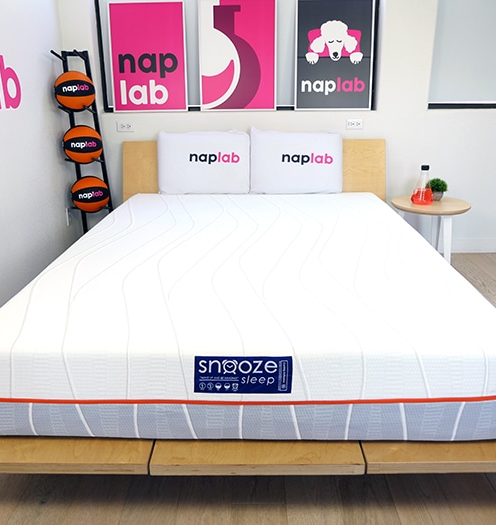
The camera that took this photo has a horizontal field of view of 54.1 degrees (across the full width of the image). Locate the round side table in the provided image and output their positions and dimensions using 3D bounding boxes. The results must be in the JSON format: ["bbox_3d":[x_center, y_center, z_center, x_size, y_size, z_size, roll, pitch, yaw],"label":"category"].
[{"bbox_3d":[1.181,-0.171,3.180,0.485,0.435,0.485,0,20,2],"label":"round side table"}]

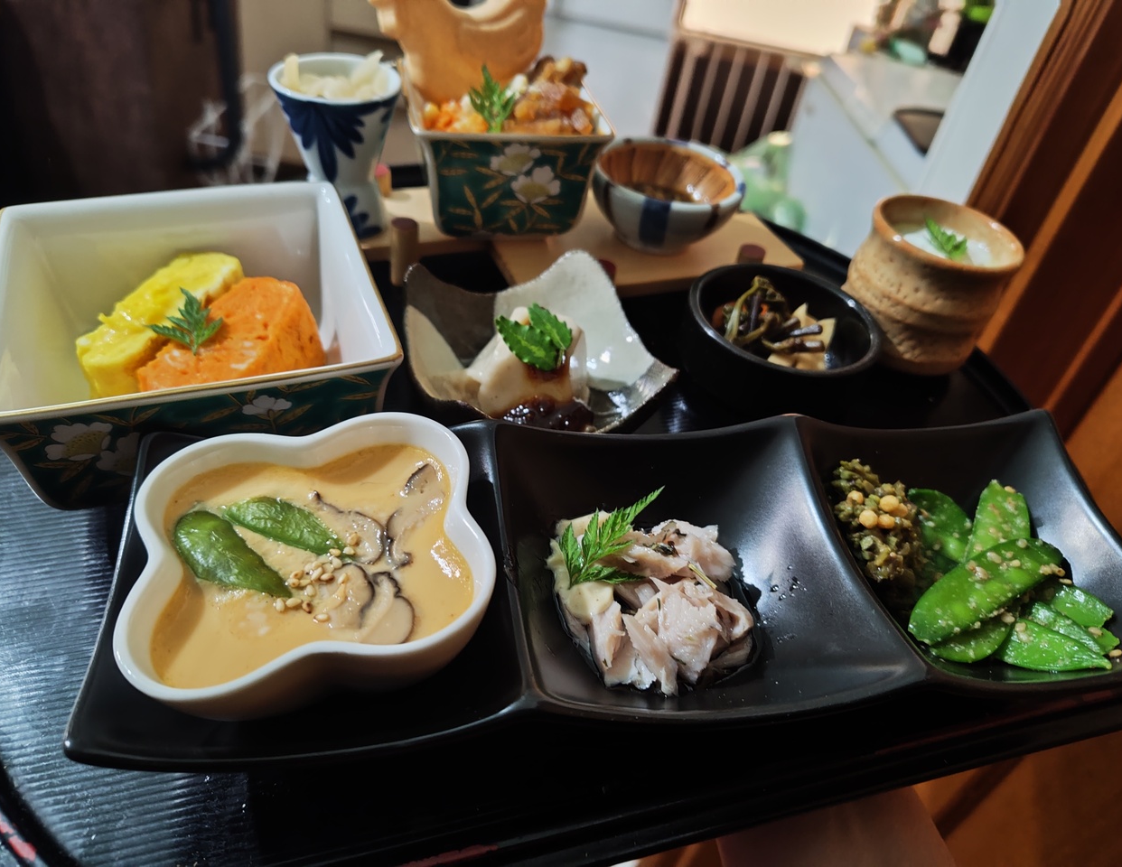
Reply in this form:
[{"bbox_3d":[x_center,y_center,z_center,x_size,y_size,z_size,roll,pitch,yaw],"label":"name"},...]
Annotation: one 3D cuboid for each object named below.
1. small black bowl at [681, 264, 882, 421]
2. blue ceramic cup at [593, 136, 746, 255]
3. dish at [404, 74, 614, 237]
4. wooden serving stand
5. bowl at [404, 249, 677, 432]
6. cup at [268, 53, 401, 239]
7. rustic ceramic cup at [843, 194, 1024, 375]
[{"bbox_3d":[0.090,-0.035,0.329,0.080,0.038,0.080,5,43,-5],"label":"small black bowl"},{"bbox_3d":[0.049,-0.112,0.376,0.073,0.035,0.073,5,43,-5],"label":"blue ceramic cup"},{"bbox_3d":[-0.032,-0.136,0.373,0.086,0.054,0.084,-4,45,-15],"label":"dish"},{"bbox_3d":[-0.004,-0.098,0.382,0.227,0.032,0.106,-11,47,-21],"label":"wooden serving stand"},{"bbox_3d":[-0.011,-0.032,0.306,0.084,0.040,0.084,-7,46,-17],"label":"bowl"},{"bbox_3d":[-0.096,-0.124,0.340,0.054,0.065,0.054,-6,45,-16],"label":"cup"},{"bbox_3d":[0.173,-0.072,0.369,0.070,0.056,0.070,5,43,-5],"label":"rustic ceramic cup"}]

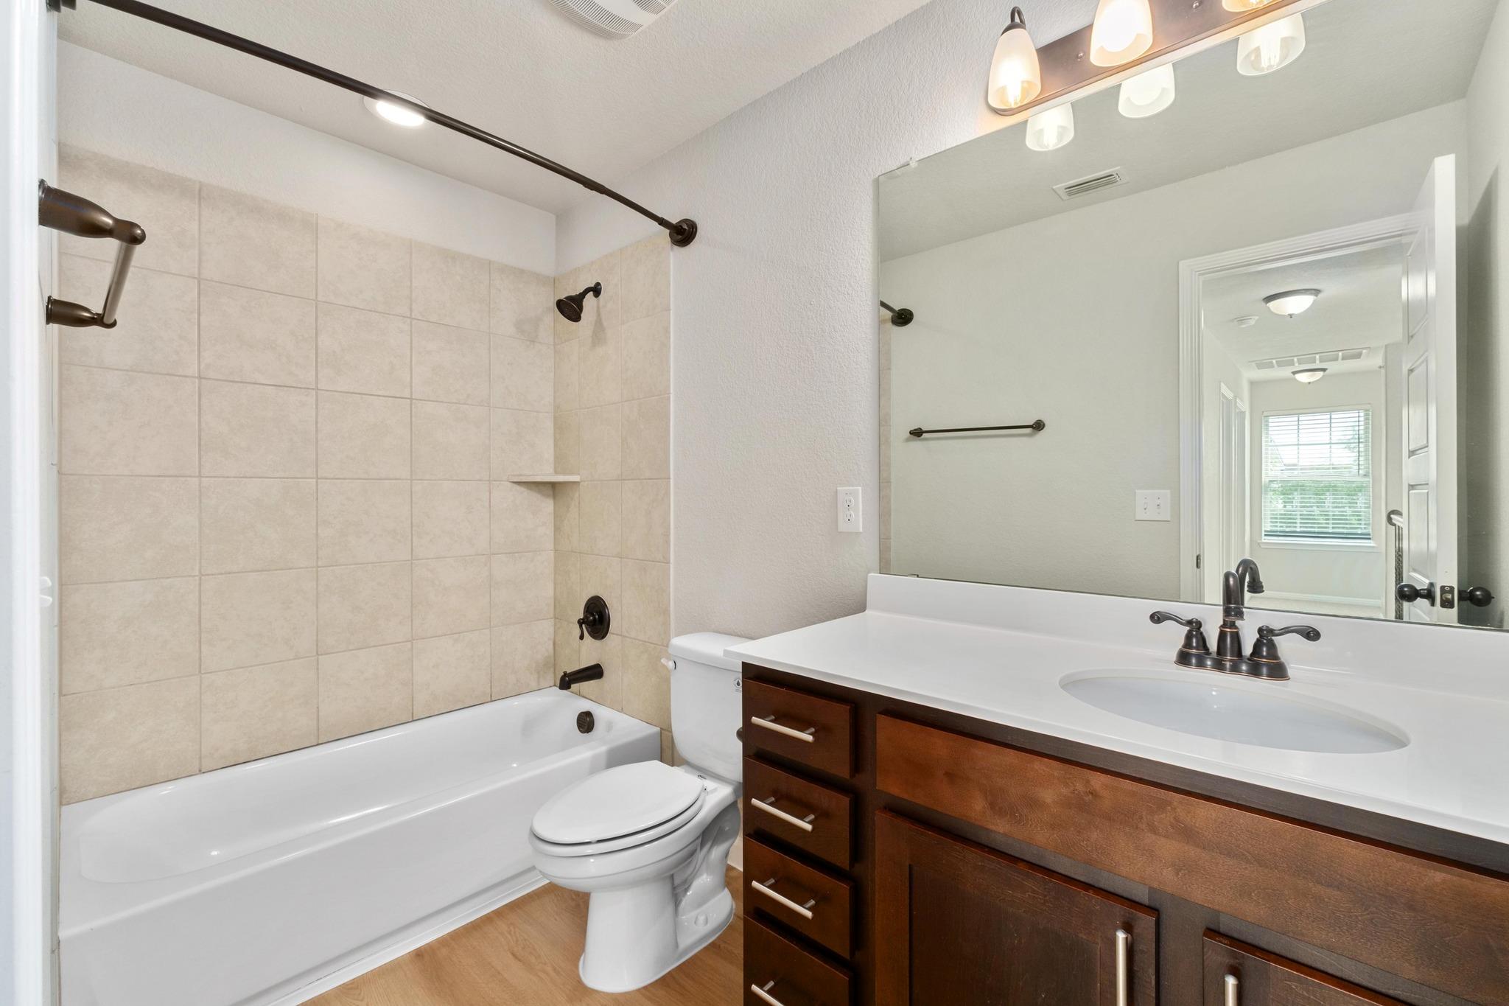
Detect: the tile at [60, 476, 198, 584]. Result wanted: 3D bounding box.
[{"bbox_3d":[-1.831,0.073,1.860,0.010,0.306,0.288,0,1,43],"label":"tile"}]

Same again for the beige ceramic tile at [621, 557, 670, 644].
[{"bbox_3d":[-0.407,0.372,2.381,0.296,0.301,0.012,0,1,43],"label":"beige ceramic tile"}]

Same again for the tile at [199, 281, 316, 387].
[{"bbox_3d":[-1.604,-0.538,2.044,0.009,0.299,0.301,0,1,43],"label":"tile"}]

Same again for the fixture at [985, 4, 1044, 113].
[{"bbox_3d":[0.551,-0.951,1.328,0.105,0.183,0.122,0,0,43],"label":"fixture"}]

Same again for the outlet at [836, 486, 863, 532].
[{"bbox_3d":[0.269,0.020,1.770,0.079,0.123,0.008,0,1,43],"label":"outlet"}]

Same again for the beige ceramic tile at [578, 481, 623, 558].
[{"bbox_3d":[-0.628,0.066,2.582,0.297,0.301,0.012,0,1,43],"label":"beige ceramic tile"}]

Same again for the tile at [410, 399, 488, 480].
[{"bbox_3d":[-1.212,-0.243,2.526,0.010,0.306,0.303,0,1,43],"label":"tile"}]

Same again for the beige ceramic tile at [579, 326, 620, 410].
[{"bbox_3d":[-0.628,-0.543,2.569,0.298,0.299,0.009,0,1,43],"label":"beige ceramic tile"}]

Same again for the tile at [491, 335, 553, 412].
[{"bbox_3d":[-1.008,-0.555,2.743,0.010,0.306,0.290,0,1,43],"label":"tile"}]

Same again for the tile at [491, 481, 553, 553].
[{"bbox_3d":[-1.008,0.063,2.748,0.010,0.306,0.290,0,1,43],"label":"tile"}]

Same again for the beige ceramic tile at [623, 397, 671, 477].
[{"bbox_3d":[-0.407,-0.239,2.376,0.296,0.301,0.012,0,1,43],"label":"beige ceramic tile"}]

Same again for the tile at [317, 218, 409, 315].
[{"bbox_3d":[-1.406,-0.844,2.274,0.012,0.293,0.299,0,1,43],"label":"tile"}]

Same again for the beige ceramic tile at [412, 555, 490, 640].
[{"bbox_3d":[-1.201,0.373,2.505,0.010,0.302,0.299,0,0,43],"label":"beige ceramic tile"}]

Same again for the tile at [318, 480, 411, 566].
[{"bbox_3d":[-1.406,0.068,2.281,0.012,0.301,0.299,0,1,43],"label":"tile"}]

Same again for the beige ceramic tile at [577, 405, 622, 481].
[{"bbox_3d":[-0.628,-0.240,2.580,0.297,0.301,0.012,0,1,43],"label":"beige ceramic tile"}]

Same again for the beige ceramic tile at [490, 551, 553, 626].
[{"bbox_3d":[-0.998,0.372,2.722,0.010,0.302,0.289,0,0,43],"label":"beige ceramic tile"}]

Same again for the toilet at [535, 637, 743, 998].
[{"bbox_3d":[-0.251,0.807,1.722,0.410,0.763,0.730,0,1,43],"label":"toilet"}]

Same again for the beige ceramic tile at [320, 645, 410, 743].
[{"bbox_3d":[-1.420,0.686,2.309,0.010,0.304,0.303,0,1,43],"label":"beige ceramic tile"}]

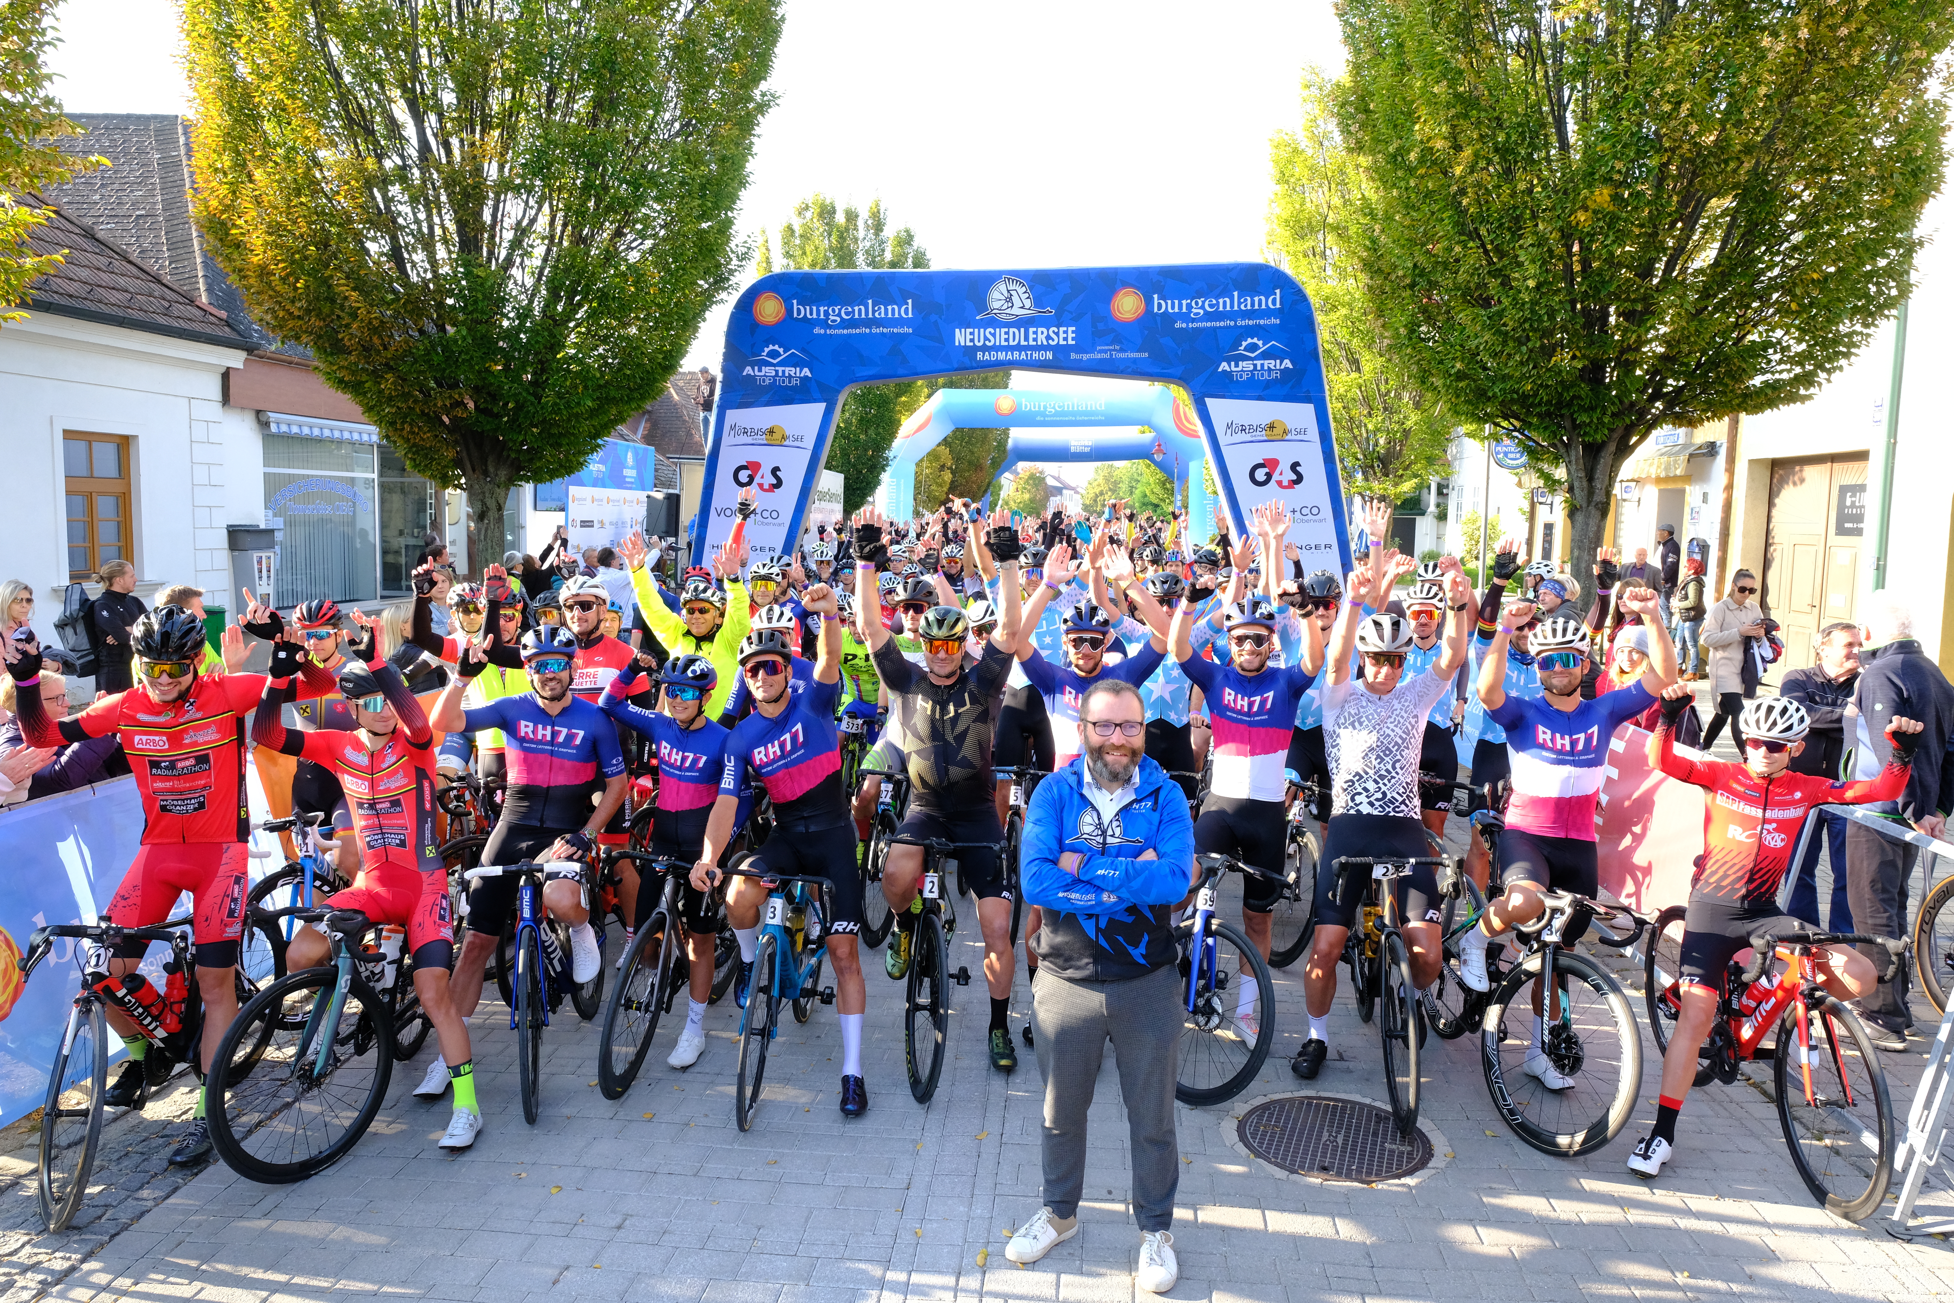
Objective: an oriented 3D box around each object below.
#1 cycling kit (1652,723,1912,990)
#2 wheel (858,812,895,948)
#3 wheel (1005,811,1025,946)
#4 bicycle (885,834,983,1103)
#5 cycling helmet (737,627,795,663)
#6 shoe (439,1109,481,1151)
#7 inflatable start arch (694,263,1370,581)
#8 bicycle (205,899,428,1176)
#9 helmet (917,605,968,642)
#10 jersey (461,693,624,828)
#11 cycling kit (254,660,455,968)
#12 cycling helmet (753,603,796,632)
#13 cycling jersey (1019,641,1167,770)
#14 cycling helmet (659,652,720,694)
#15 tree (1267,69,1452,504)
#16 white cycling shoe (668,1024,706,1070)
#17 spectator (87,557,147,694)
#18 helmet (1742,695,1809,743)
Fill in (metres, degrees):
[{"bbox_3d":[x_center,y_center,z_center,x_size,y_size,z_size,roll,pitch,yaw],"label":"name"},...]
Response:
[{"bbox_3d":[2.675,0.700,4.495,0.830,0.960,0.500,2,6,13],"label":"cycling kit"},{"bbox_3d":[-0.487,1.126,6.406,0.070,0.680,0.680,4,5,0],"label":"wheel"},{"bbox_3d":[0.190,1.178,6.609,0.090,0.676,0.676,-1,6,-5],"label":"wheel"},{"bbox_3d":[-0.164,1.108,5.284,0.460,0.990,1.660,1,6,1],"label":"bicycle"},{"bbox_3d":[-0.781,-0.017,4.830,0.215,0.158,0.280,1,6,8],"label":"cycling helmet"},{"bbox_3d":[-1.800,1.663,4.559,0.100,0.140,0.280,1,6,8],"label":"shoe"},{"bbox_3d":[0.440,-1.489,13.116,7.000,4.620,0.800,0,6,4],"label":"inflatable start arch"},{"bbox_3d":[-2.290,1.227,4.734,0.450,0.970,1.640,0,6,-2],"label":"bicycle"},{"bbox_3d":[-0.129,-0.091,4.987,0.205,0.160,0.270,0,5,1],"label":"helmet"},{"bbox_3d":[-1.555,0.390,4.680,0.560,0.500,0.320,0,5,-5],"label":"jersey"},{"bbox_3d":[-2.029,0.536,4.270,0.600,0.960,0.450,1,5,6],"label":"cycling kit"},{"bbox_3d":[-0.939,-0.149,6.038,0.200,0.150,0.270,0,6,-7],"label":"cycling helmet"},{"bbox_3d":[0.483,0.300,5.511,0.610,0.690,0.320,1,6,2],"label":"cycling jersey"},{"bbox_3d":[-1.050,0.089,4.757,0.205,0.160,0.270,1,5,9],"label":"cycling helmet"},{"bbox_3d":[6.600,-4.710,20.419,4.400,9.500,4.400,0,6,0],"label":"tree"},{"bbox_3d":[-1.139,1.546,5.150,0.095,0.115,0.255,2,6,20],"label":"white cycling shoe"},{"bbox_3d":[-6.323,0.227,9.675,0.360,1.800,0.500,0,5,0],"label":"spectator"},{"bbox_3d":[2.586,0.227,4.227,0.270,0.160,0.205,-4,6,-41],"label":"helmet"}]

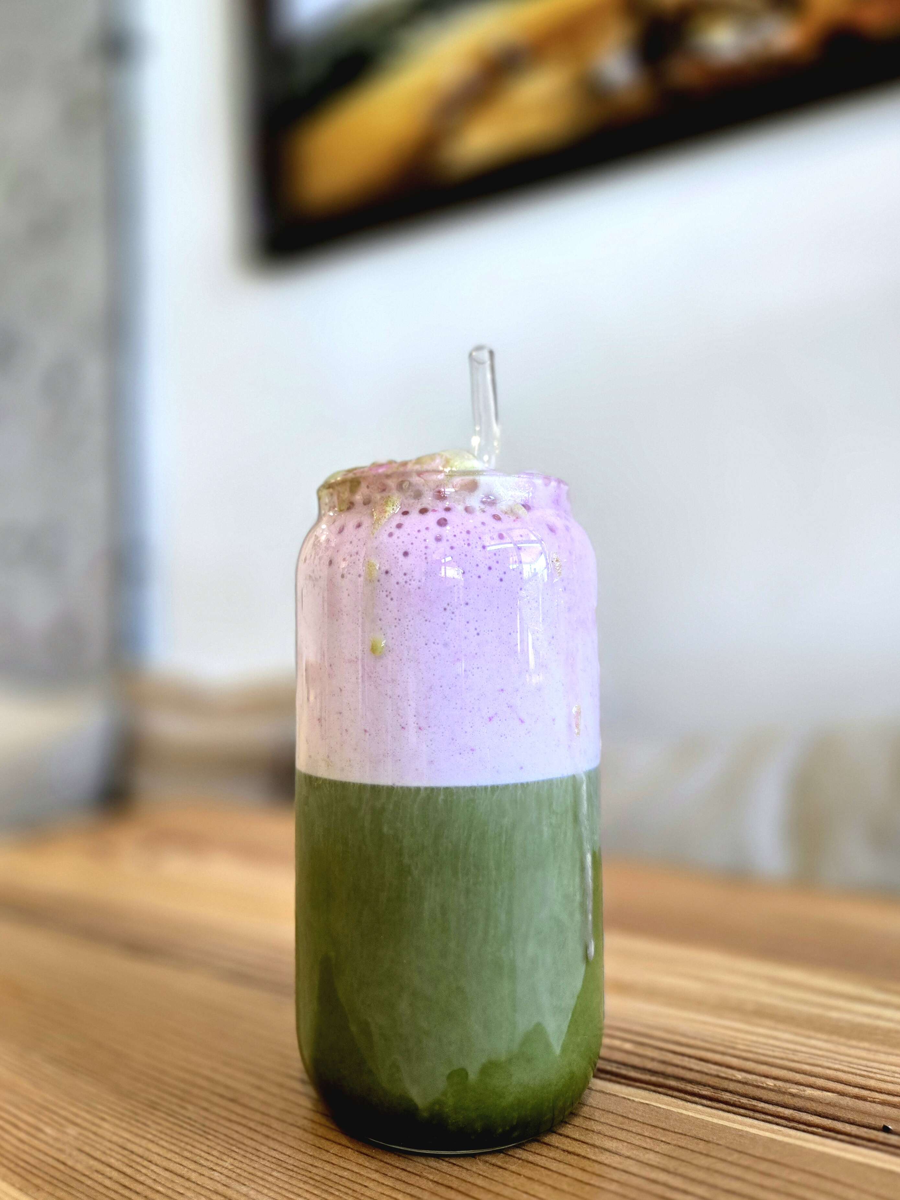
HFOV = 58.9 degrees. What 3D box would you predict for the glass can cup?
[{"bbox_3d":[0.000,0.045,0.202,0.076,0.144,0.076,-1,-4,0],"label":"glass can cup"}]

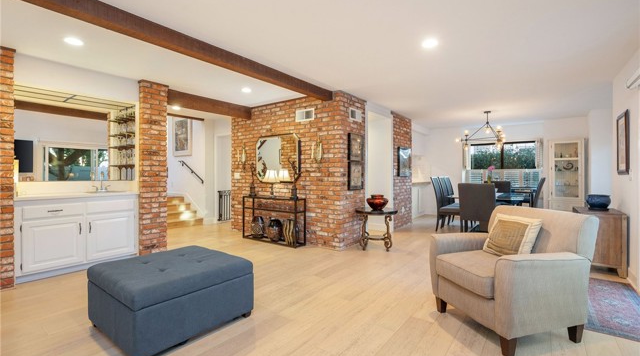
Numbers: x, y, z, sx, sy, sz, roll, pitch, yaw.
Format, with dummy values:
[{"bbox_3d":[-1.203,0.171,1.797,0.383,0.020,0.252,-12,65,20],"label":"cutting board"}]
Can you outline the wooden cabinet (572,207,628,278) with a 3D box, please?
[{"bbox_3d":[3.443,0.761,3.756,0.410,0.702,0.750,0,1,37],"label":"wooden cabinet"}]

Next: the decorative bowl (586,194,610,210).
[{"bbox_3d":[3.554,0.319,3.850,0.235,0.180,0.235,0,1,37],"label":"decorative bowl"}]

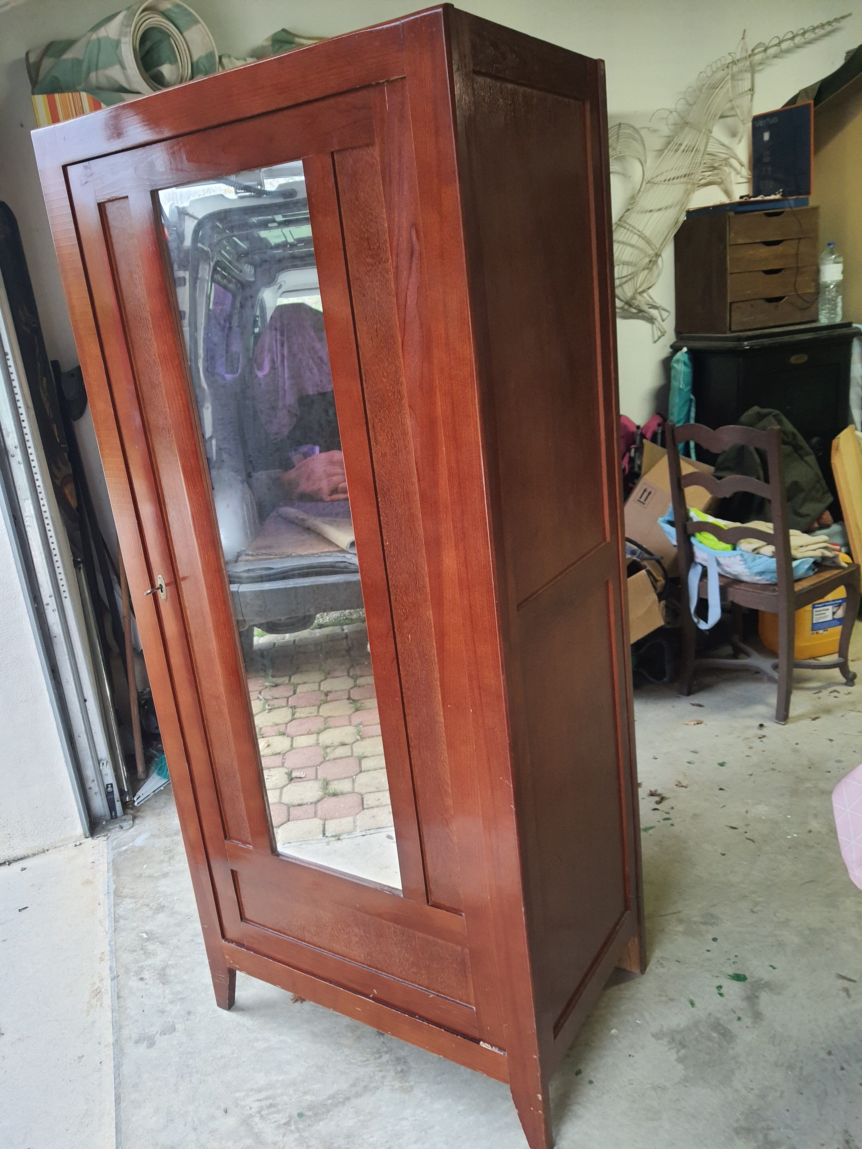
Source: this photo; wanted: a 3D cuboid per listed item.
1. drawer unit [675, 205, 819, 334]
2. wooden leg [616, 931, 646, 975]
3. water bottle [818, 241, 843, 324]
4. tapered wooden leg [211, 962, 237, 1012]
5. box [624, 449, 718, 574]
[{"bbox_3d":[1.315,-1.262,3.610,0.452,0.446,0.336,-12,18,-19],"label":"drawer unit"},{"bbox_3d":[0.436,0.825,1.922,0.070,0.136,0.028,5,20,33],"label":"wooden leg"},{"bbox_3d":[1.571,-1.145,3.385,0.088,0.302,0.088,-12,18,-19],"label":"water bottle"},{"bbox_3d":[-0.455,0.916,1.943,0.058,0.135,0.034,5,20,33],"label":"tapered wooden leg"},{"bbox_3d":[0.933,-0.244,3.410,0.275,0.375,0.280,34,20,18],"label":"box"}]

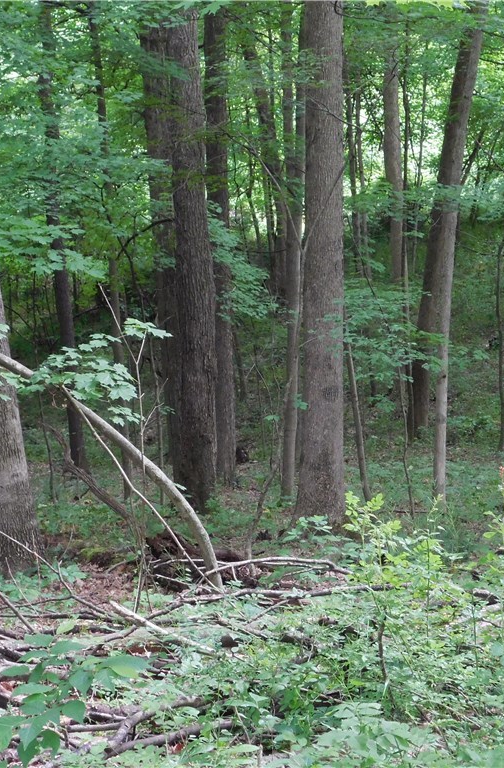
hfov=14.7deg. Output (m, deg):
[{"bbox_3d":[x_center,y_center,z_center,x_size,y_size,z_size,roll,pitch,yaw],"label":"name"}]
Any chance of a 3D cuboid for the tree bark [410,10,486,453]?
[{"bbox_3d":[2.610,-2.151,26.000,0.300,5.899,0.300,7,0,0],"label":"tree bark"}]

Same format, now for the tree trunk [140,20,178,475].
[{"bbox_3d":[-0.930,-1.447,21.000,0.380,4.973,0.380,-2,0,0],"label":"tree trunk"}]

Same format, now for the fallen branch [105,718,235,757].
[{"bbox_3d":[-0.320,1.417,7.825,0.070,0.080,0.734,1,2,41],"label":"fallen branch"}]

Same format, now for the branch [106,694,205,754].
[{"bbox_3d":[-0.386,1.393,8.075,0.120,0.160,0.830,1,1,25],"label":"branch"}]

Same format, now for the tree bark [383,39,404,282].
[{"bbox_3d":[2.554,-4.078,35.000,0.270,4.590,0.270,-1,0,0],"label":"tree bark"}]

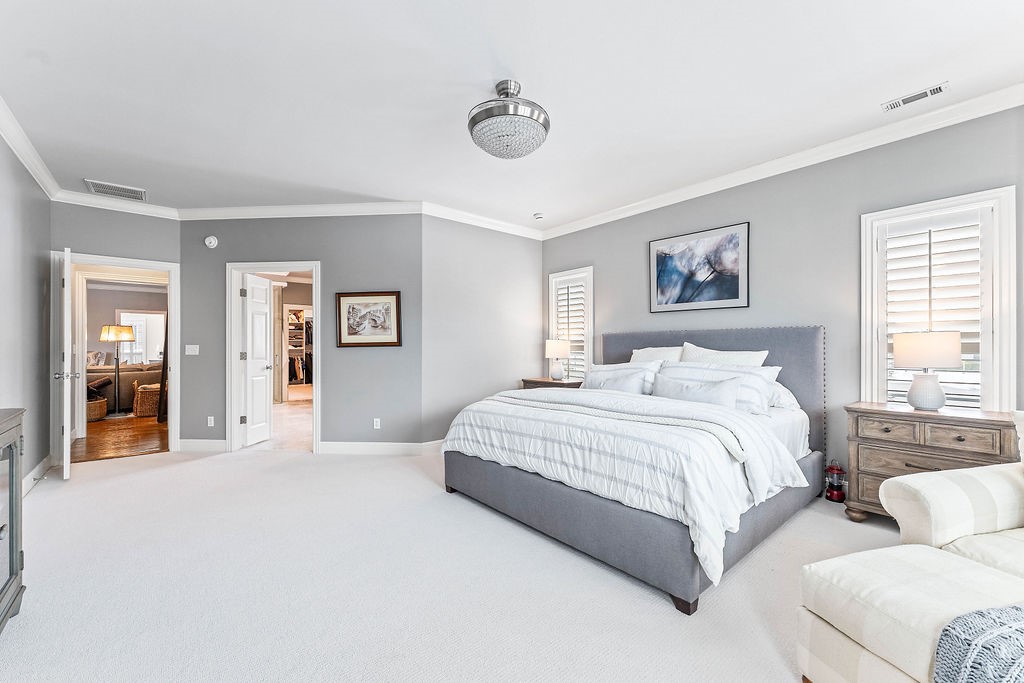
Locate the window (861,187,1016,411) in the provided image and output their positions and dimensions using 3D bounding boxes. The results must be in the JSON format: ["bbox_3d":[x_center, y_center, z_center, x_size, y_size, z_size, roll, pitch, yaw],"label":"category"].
[{"bbox_3d":[2.876,-0.178,2.728,0.090,1.530,0.735,0,-1,-41],"label":"window"}]

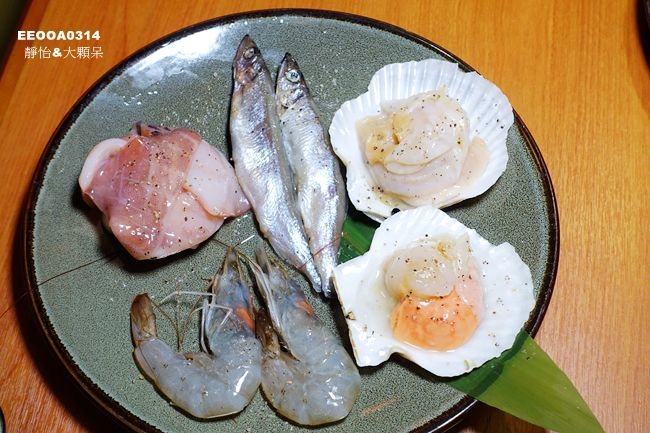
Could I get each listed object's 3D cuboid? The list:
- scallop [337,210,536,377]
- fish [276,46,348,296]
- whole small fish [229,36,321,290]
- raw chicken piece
[{"bbox_3d":[0.053,0.039,0.517,0.091,0.029,0.090,-10,60,-7],"label":"scallop"},{"bbox_3d":[-0.005,-0.027,0.562,0.027,0.020,0.154,-7,59,-5],"label":"fish"},{"bbox_3d":[-0.033,-0.031,0.564,0.028,0.020,0.167,-12,60,-8],"label":"whole small fish"},{"bbox_3d":[-0.080,-0.011,0.545,0.087,0.030,0.072,0,59,0],"label":"raw chicken piece"}]

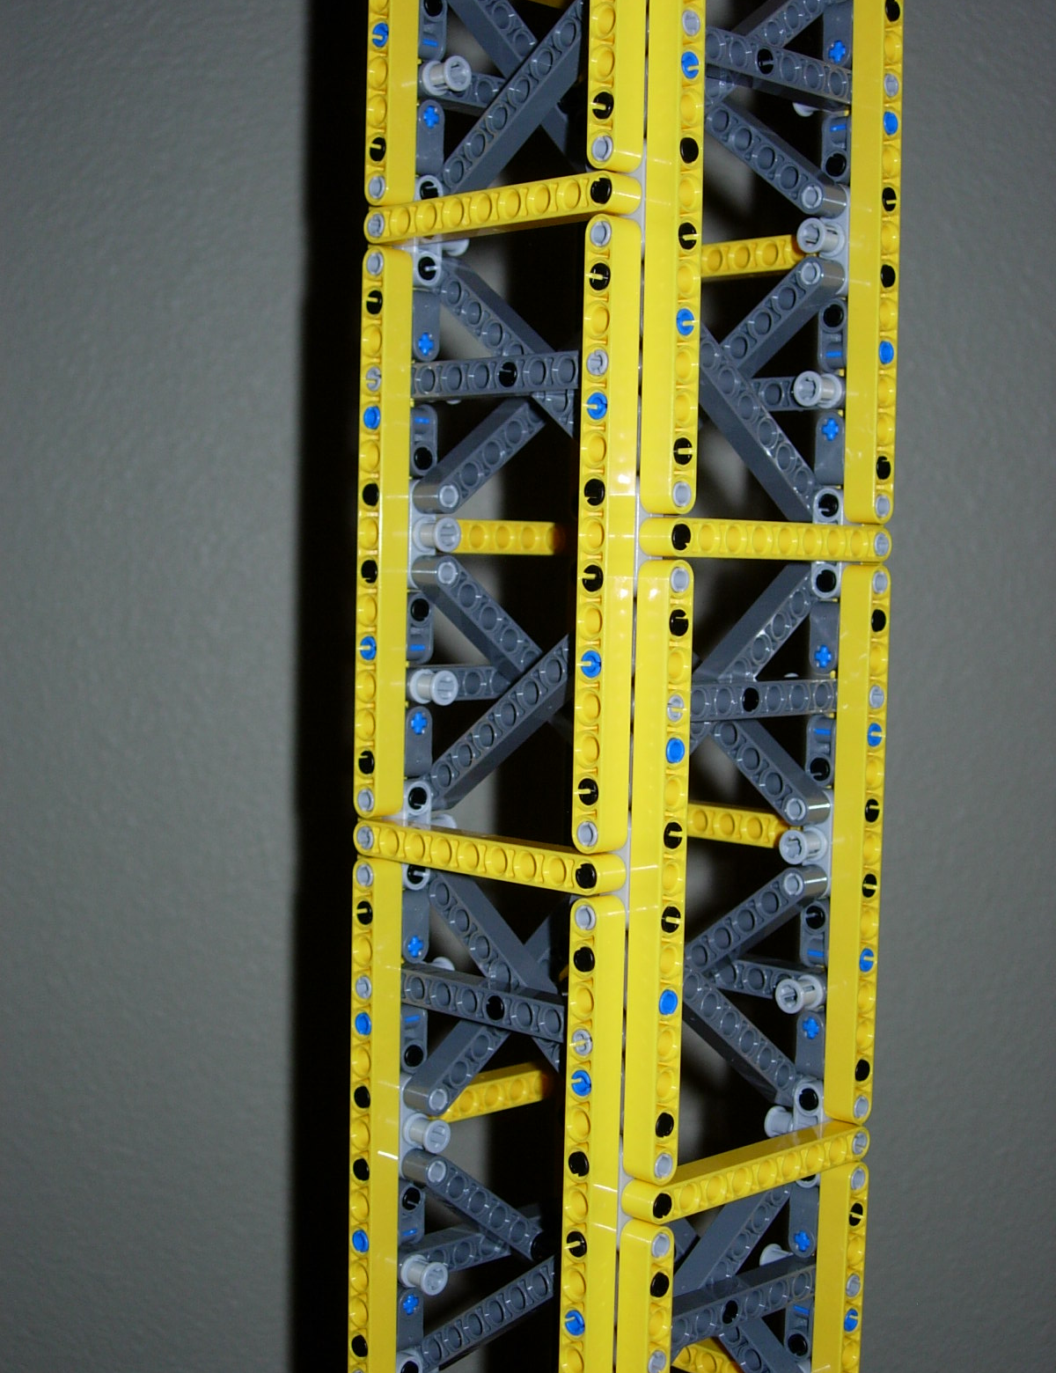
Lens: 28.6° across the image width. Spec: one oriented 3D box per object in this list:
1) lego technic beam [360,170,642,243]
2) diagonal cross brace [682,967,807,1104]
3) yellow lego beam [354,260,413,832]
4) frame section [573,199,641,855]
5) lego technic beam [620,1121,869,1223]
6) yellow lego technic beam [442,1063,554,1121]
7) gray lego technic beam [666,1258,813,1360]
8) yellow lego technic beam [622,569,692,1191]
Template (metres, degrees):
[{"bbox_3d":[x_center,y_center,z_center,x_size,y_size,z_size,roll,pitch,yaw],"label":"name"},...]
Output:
[{"bbox_3d":[-0.006,-0.093,0.407,0.008,0.007,0.071,-2,5,-45],"label":"lego technic beam"},{"bbox_3d":[0.035,0.066,0.433,0.008,0.007,0.087,5,-32,45],"label":"diagonal cross brace"},{"bbox_3d":[-0.030,-0.032,0.438,0.007,0.119,0.008,5,5,45],"label":"yellow lego beam"},{"bbox_3d":[0.015,-0.028,0.393,0.007,0.119,0.008,5,5,45],"label":"frame section"},{"bbox_3d":[0.046,0.099,0.423,0.008,0.007,0.071,5,5,45],"label":"lego technic beam"},{"bbox_3d":[-0.010,0.093,0.475,0.071,0.007,0.008,-2,5,-45],"label":"yellow lego technic beam"},{"bbox_3d":[0.039,0.129,0.431,0.008,0.007,0.071,5,5,45],"label":"gray lego technic beam"},{"bbox_3d":[0.025,0.036,0.397,0.008,0.119,0.007,5,5,45],"label":"yellow lego technic beam"}]

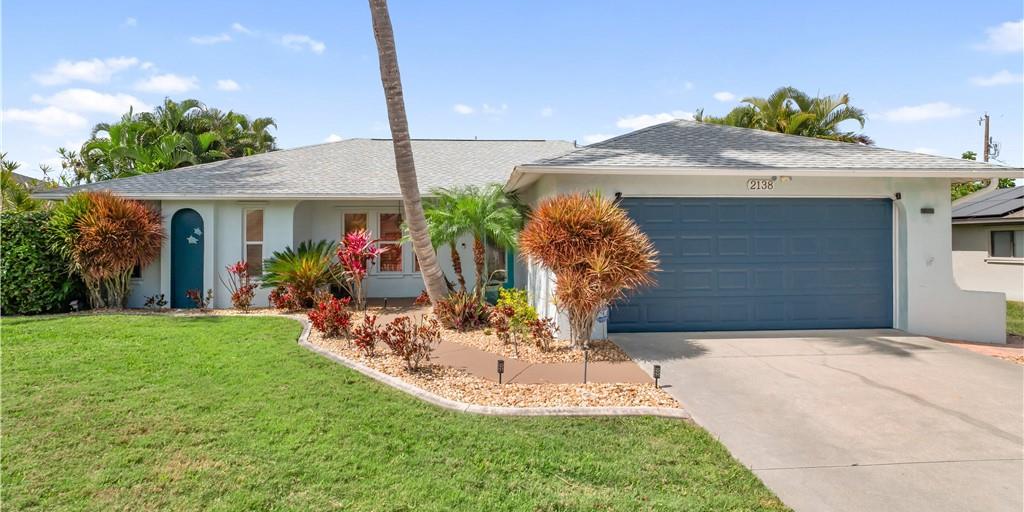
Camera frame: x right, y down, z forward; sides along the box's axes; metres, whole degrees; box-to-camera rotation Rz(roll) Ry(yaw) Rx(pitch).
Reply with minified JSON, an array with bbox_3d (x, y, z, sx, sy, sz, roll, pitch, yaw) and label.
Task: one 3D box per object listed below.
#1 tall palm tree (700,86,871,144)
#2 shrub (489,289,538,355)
[{"bbox_3d":[9.200,-2.270,18.000,5.200,6.900,4.900,0,0,0],"label":"tall palm tree"},{"bbox_3d":[0.030,0.880,7.350,0.650,0.860,0.620,0,0,0],"label":"shrub"}]

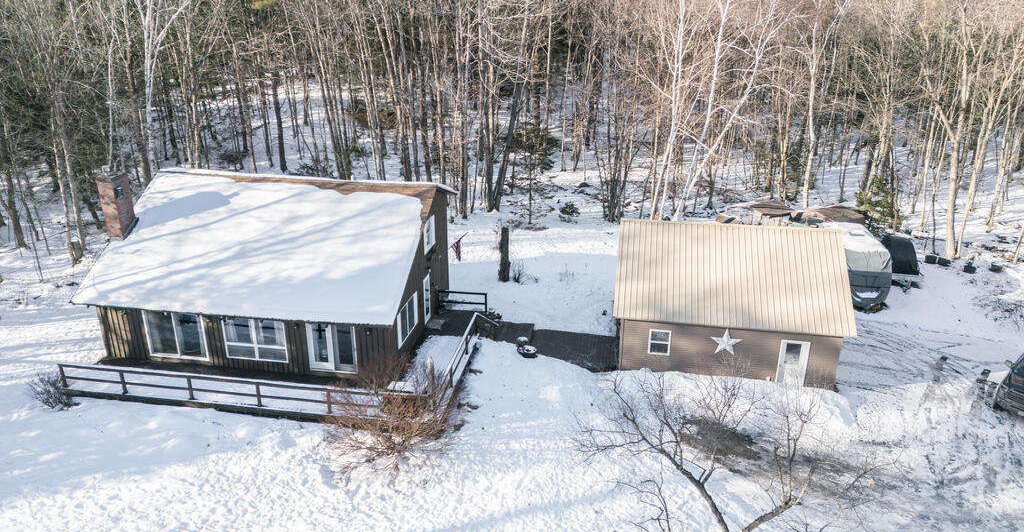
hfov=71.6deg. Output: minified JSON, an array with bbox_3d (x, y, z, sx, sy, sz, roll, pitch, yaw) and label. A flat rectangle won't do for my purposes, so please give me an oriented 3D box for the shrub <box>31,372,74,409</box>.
[{"bbox_3d":[-16.709,4.530,25.690,1.500,1.100,1.250,3,20,8],"label":"shrub"}]

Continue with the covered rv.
[{"bbox_3d":[16.794,-0.152,35.464,2.400,2.850,5.800,3,20,8],"label":"covered rv"}]

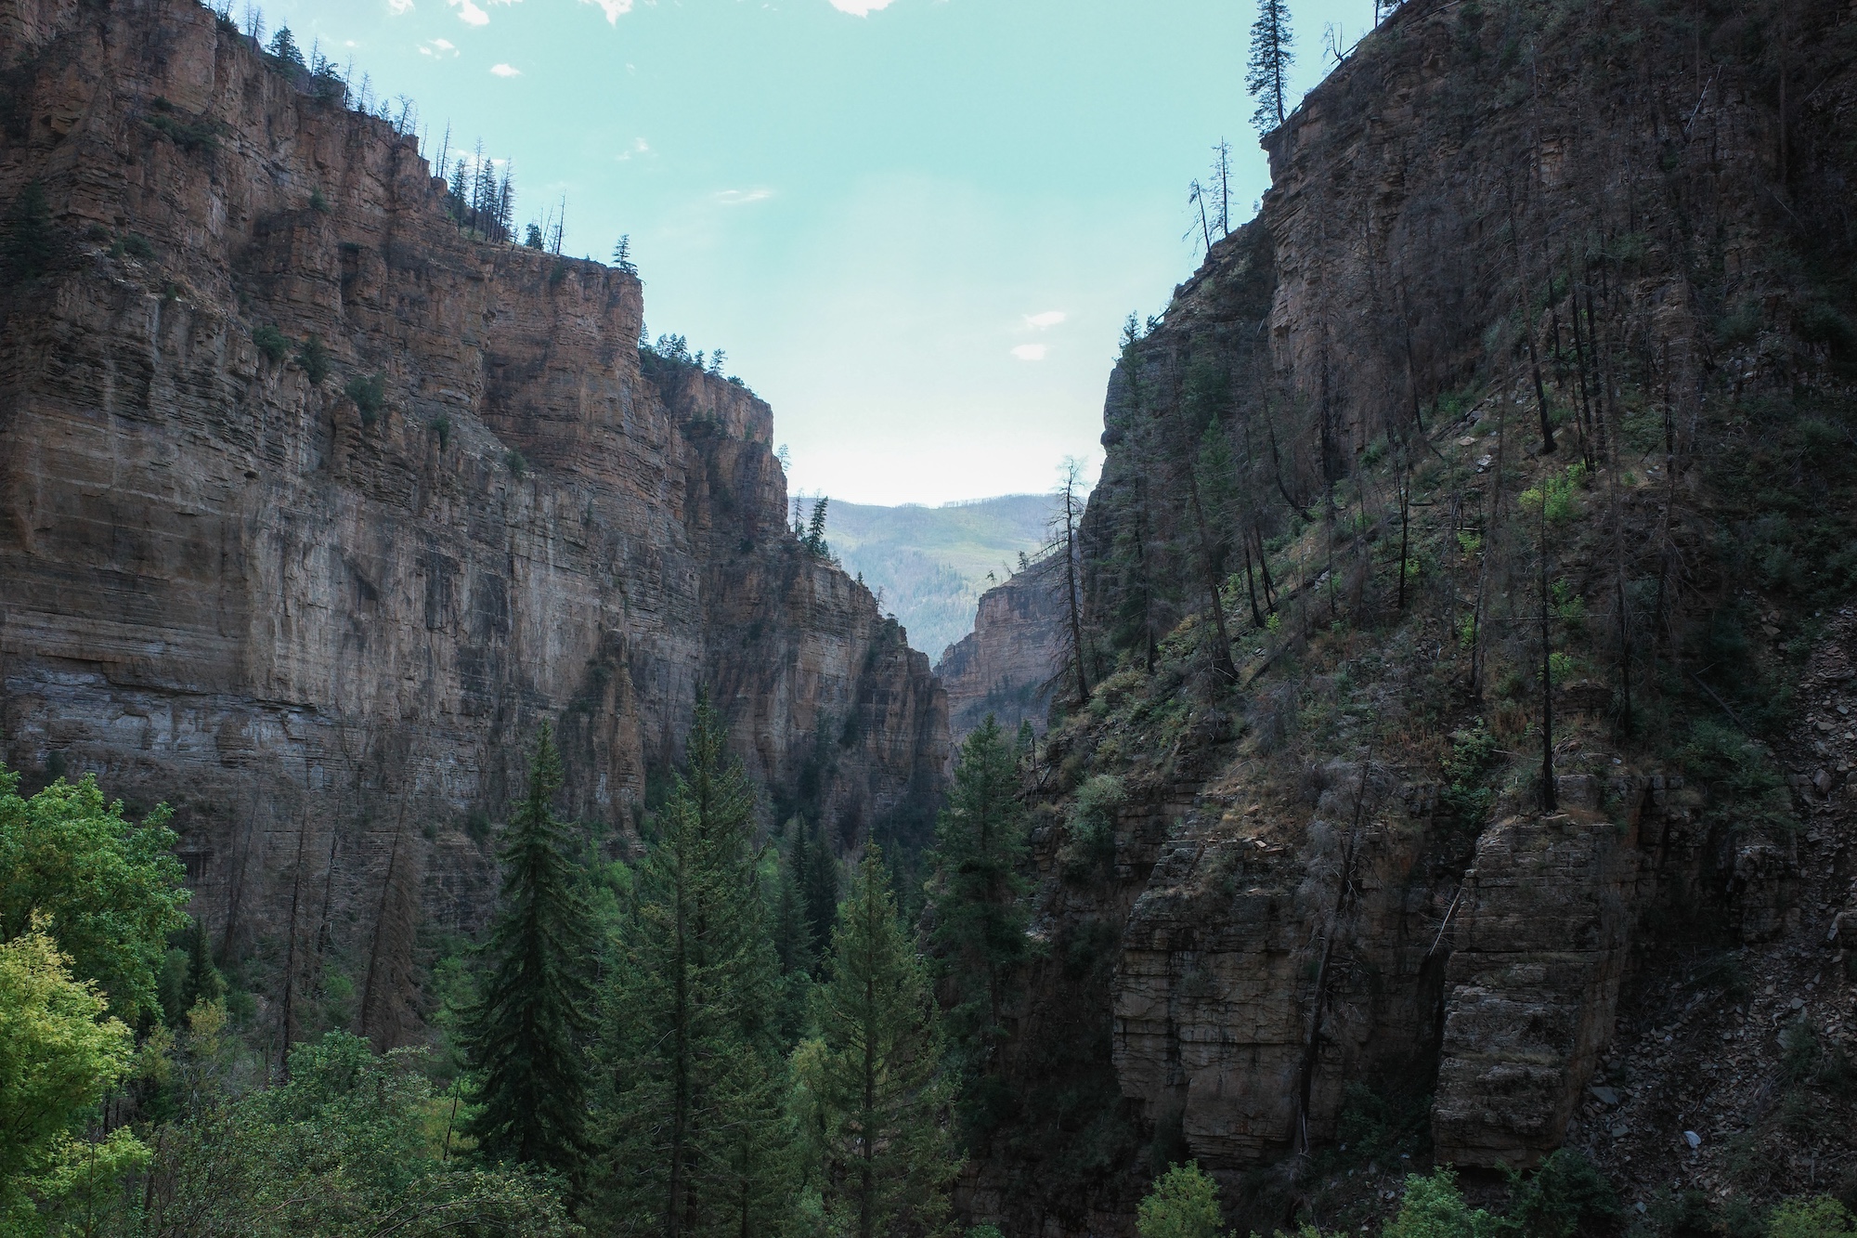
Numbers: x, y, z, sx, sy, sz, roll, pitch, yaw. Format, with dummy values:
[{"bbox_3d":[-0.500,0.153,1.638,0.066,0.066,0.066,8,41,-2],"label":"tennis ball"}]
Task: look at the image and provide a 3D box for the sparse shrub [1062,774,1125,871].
[{"bbox_3d":[7.560,9.310,66.000,2.770,4.310,2.770,-1,-8,6],"label":"sparse shrub"}]

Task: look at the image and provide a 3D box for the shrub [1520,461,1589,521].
[{"bbox_3d":[32.000,-6.470,74.000,3.320,3.130,2.990,-4,-9,24],"label":"shrub"}]

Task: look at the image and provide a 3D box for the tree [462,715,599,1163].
[{"bbox_3d":[-16.360,13.520,59.000,5.460,18.610,5.460,2,-8,-15],"label":"tree"}]

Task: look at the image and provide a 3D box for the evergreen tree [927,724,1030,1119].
[{"bbox_3d":[2.320,13.970,69.000,4.710,18.510,4.710,0,-8,2],"label":"evergreen tree"}]

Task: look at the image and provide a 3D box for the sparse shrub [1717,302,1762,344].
[{"bbox_3d":[46.050,-16.850,82.000,2.480,2.440,2.350,-5,-9,30],"label":"sparse shrub"}]

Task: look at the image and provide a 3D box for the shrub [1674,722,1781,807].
[{"bbox_3d":[34.380,6.130,62.000,4.530,3.590,3.400,-4,-9,29],"label":"shrub"}]

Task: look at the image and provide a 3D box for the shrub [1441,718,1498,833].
[{"bbox_3d":[22.420,6.470,60.000,2.280,4.530,2.280,-3,-9,20],"label":"shrub"}]

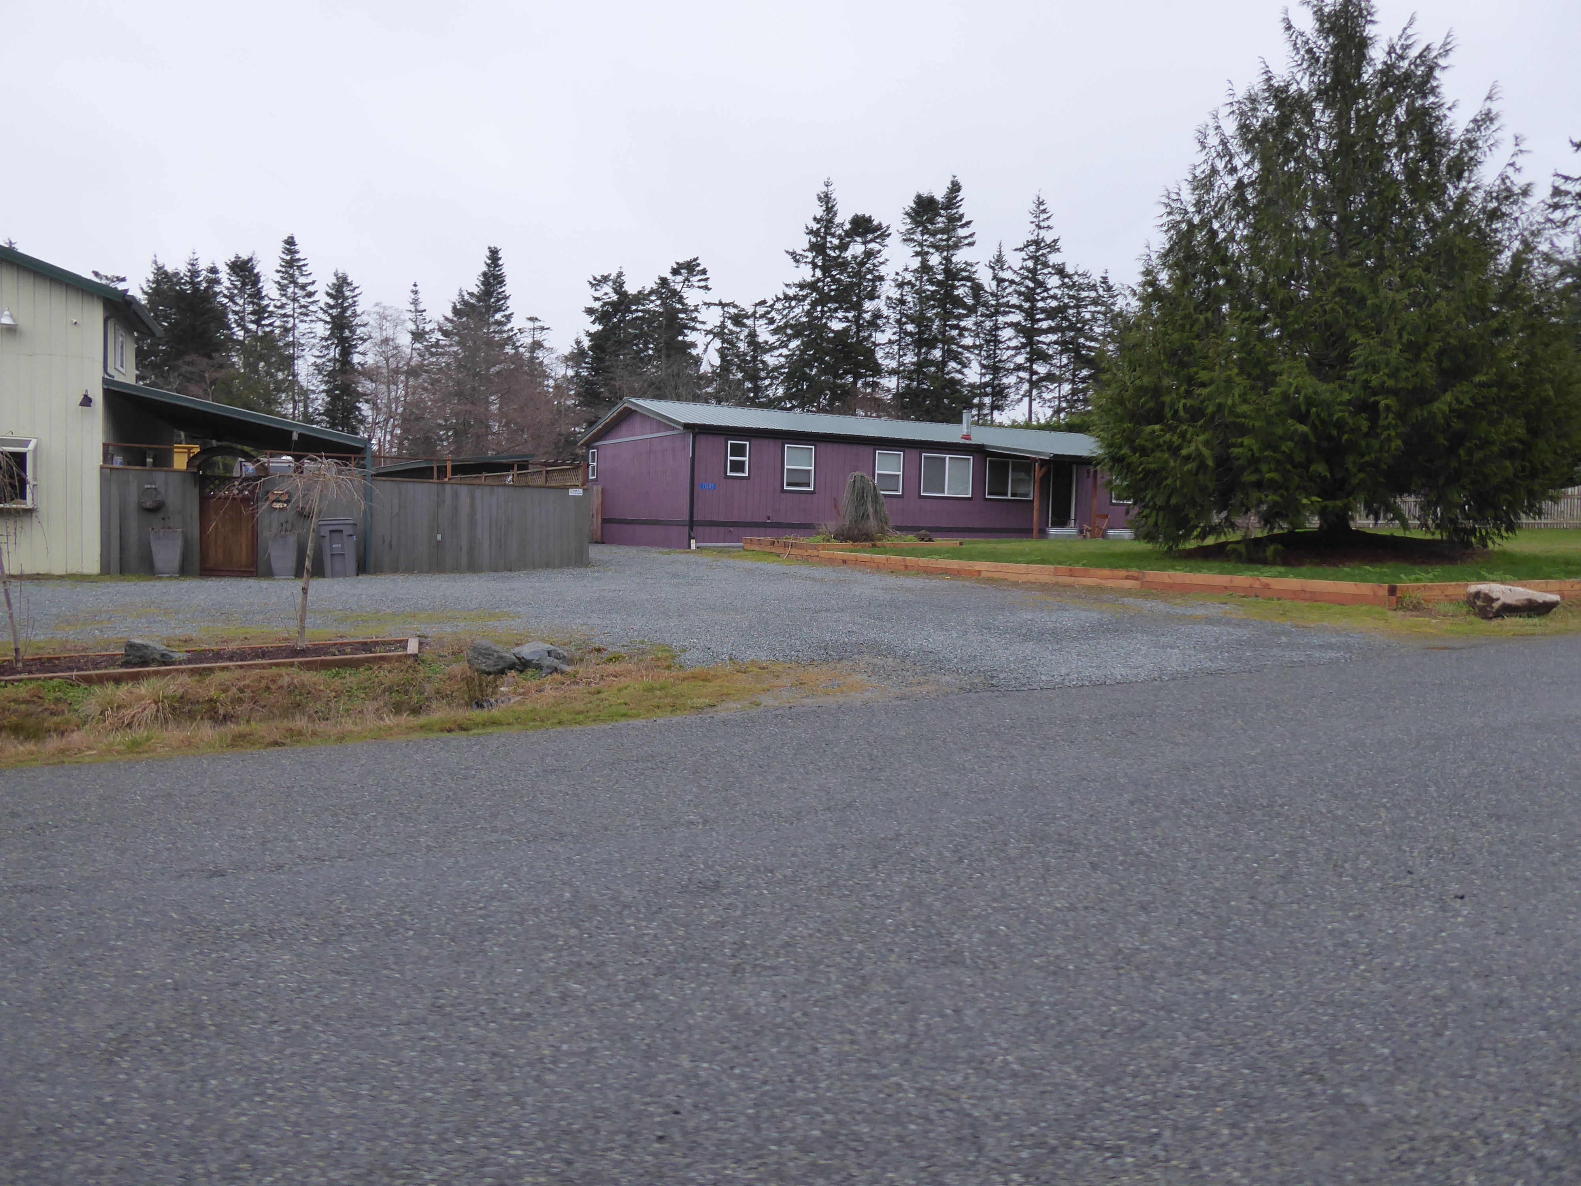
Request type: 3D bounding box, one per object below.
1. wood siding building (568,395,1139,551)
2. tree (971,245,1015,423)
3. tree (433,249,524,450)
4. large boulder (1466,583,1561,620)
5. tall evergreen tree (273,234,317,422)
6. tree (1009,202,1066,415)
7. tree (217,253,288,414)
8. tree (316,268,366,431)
[{"bbox_3d":[3.668,-3.607,37.767,19.100,4.300,9.065,0,4,-29],"label":"wood siding building"},{"bbox_3d":[13.220,-13.124,75.242,3.008,19.424,3.008,2,3,10],"label":"tree"},{"bbox_3d":[-18.570,-12.267,68.131,5.607,16.569,5.607,1,4,-15],"label":"tree"},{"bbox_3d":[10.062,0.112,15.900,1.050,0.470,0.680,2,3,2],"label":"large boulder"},{"bbox_3d":[-31.330,-13.624,72.185,2.808,17.991,2.808,0,4,-23],"label":"tall evergreen tree"},{"bbox_3d":[15.496,-14.137,72.229,3.851,21.949,3.851,3,4,12],"label":"tree"},{"bbox_3d":[-33.118,-12.711,70.193,4.446,16.294,4.446,0,4,-25],"label":"tree"},{"bbox_3d":[-26.858,-11.737,68.156,3.107,14.988,3.107,0,4,-22],"label":"tree"}]

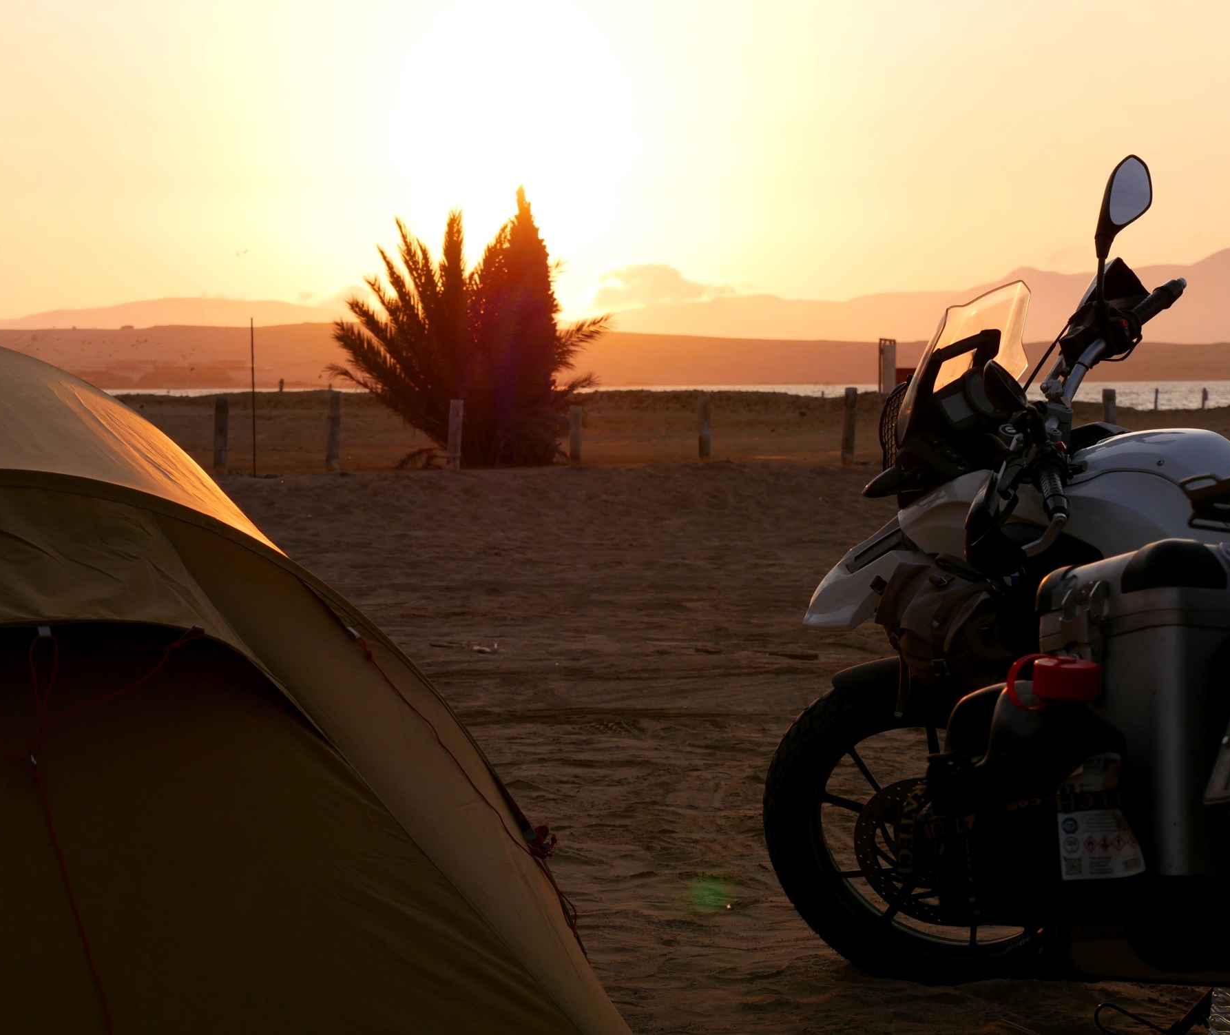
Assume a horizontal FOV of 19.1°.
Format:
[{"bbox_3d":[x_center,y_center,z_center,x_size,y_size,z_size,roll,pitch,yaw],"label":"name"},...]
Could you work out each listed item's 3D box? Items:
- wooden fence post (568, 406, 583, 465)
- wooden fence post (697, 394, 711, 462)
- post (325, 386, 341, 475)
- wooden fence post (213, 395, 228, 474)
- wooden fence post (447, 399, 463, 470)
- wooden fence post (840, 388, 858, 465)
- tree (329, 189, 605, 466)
[{"bbox_3d":[-0.565,-1.173,52.000,0.165,0.864,0.165,0,2,0],"label":"wooden fence post"},{"bbox_3d":[1.248,-1.249,51.500,0.160,0.984,0.160,0,2,0],"label":"wooden fence post"},{"bbox_3d":[-4.018,-1.220,52.200,0.189,1.151,0.189,0,2,0],"label":"post"},{"bbox_3d":[-5.652,-1.196,52.500,0.193,1.127,0.193,0,2,0],"label":"wooden fence post"},{"bbox_3d":[-2.268,-1.177,52.000,0.188,1.009,0.188,0,2,0],"label":"wooden fence post"},{"bbox_3d":[3.259,-1.263,51.000,0.177,1.117,0.177,0,2,0],"label":"wooden fence post"},{"bbox_3d":[-2.173,-2.794,54.000,3.995,4.080,3.669,0,2,0],"label":"tree"}]

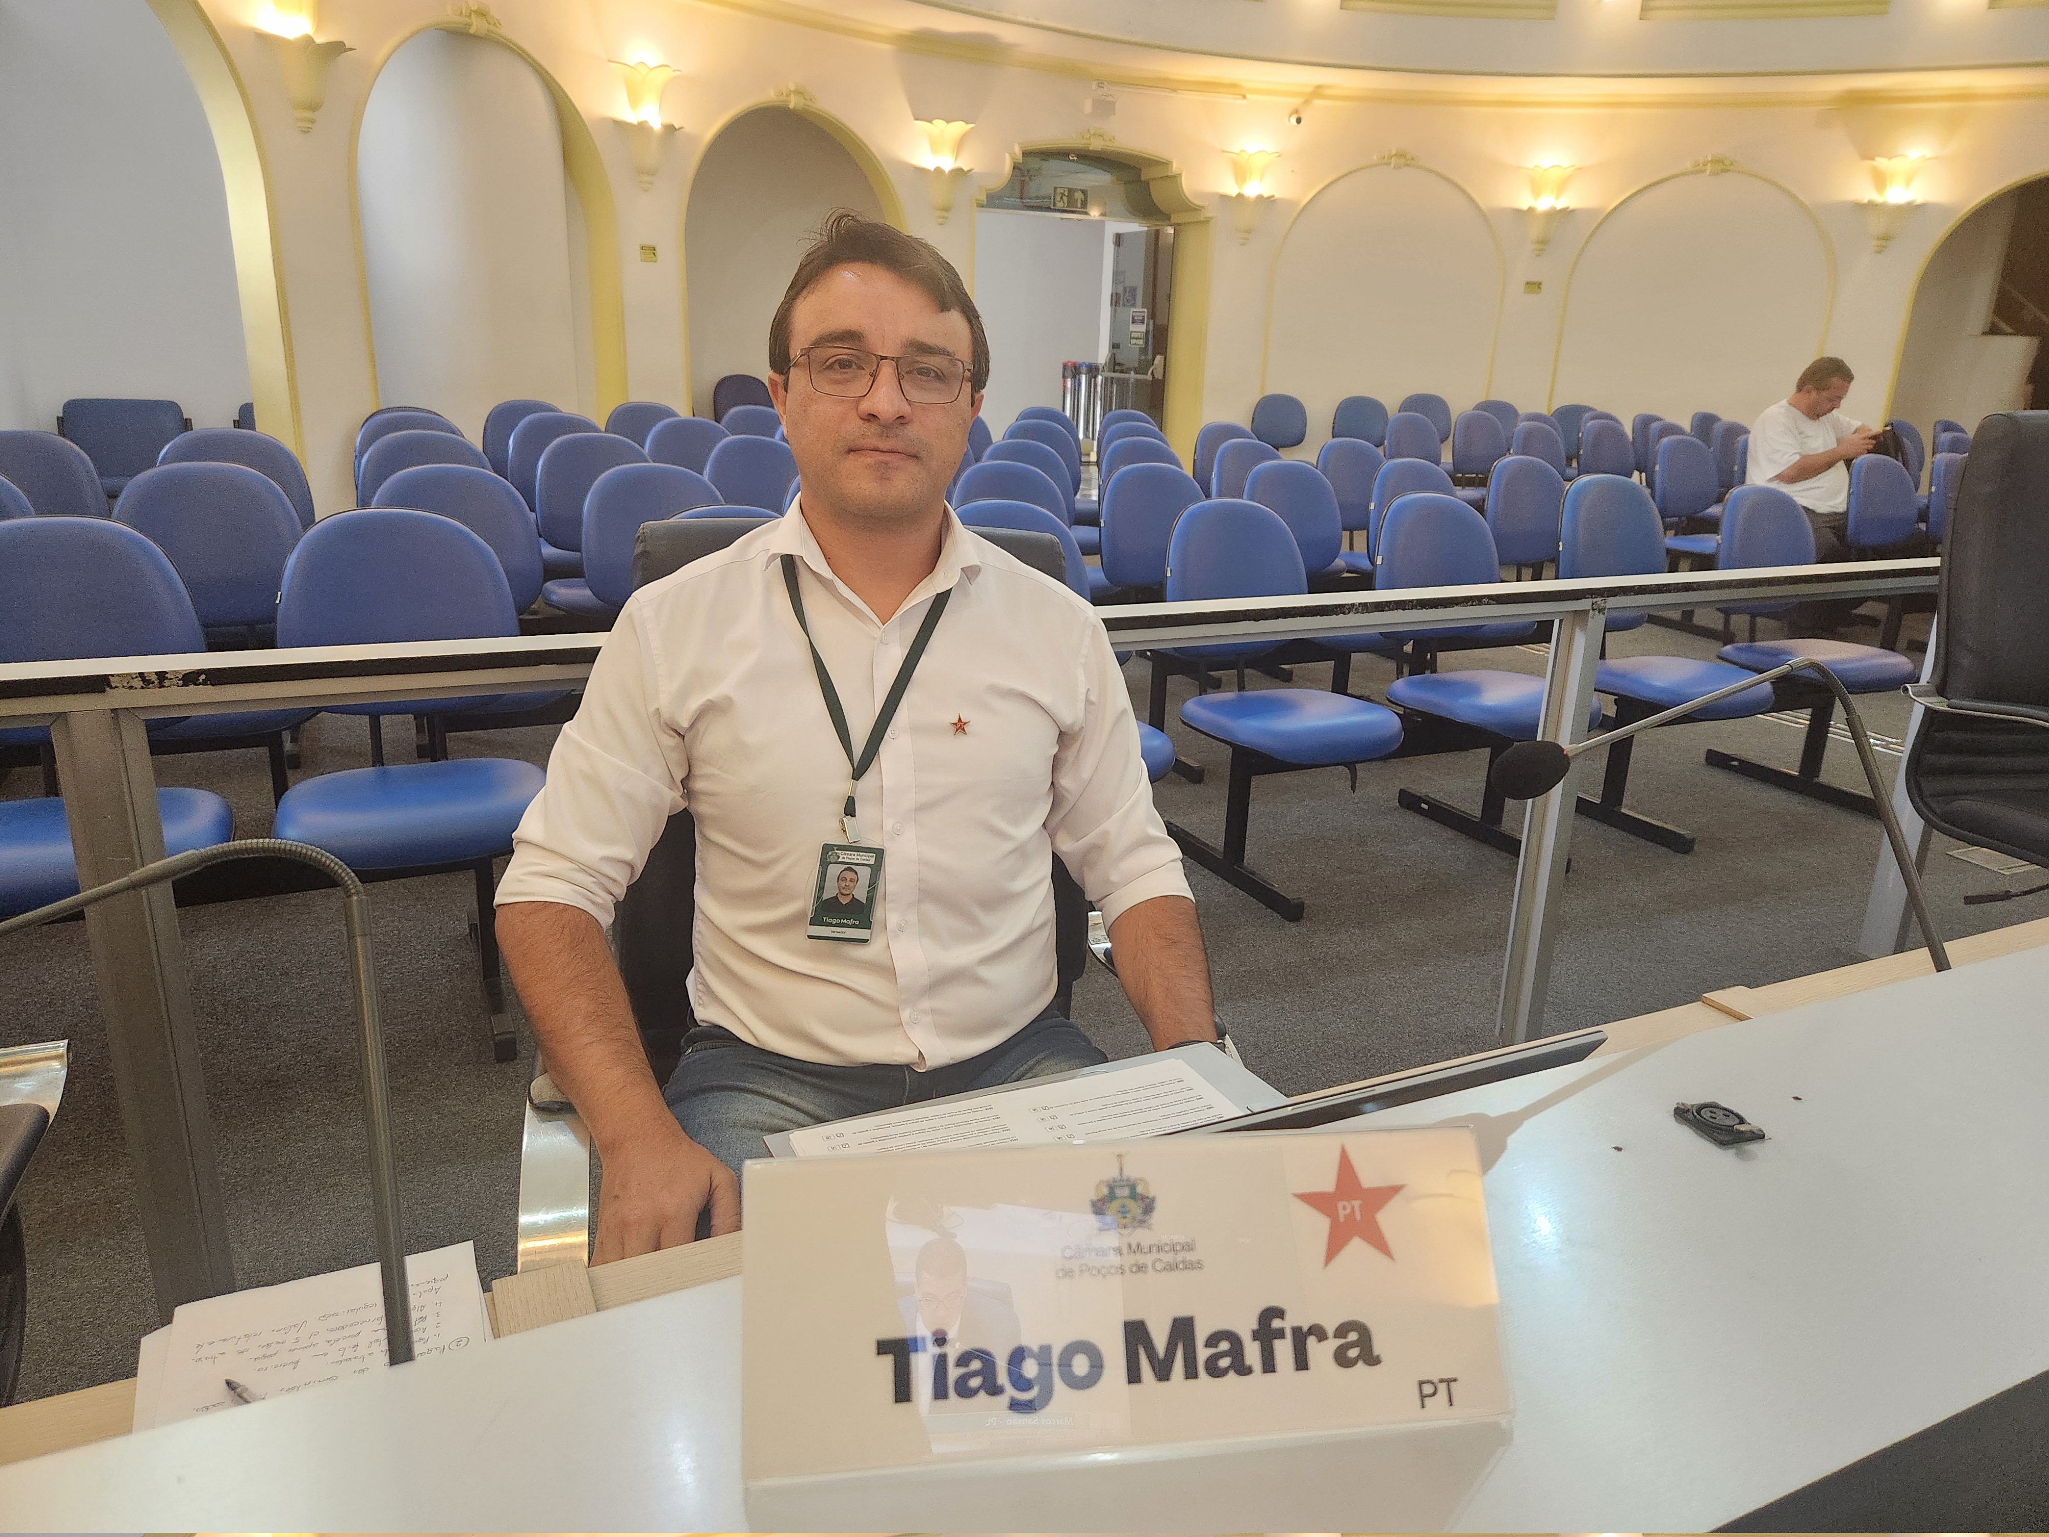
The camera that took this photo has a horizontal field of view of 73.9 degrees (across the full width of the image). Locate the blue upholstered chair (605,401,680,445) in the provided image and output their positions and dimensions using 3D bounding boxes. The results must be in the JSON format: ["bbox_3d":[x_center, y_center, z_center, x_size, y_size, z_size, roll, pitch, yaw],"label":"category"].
[{"bbox_3d":[-1.784,-1.301,6.601,0.475,0.874,0.580,-6,19,-23],"label":"blue upholstered chair"}]

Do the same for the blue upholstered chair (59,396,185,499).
[{"bbox_3d":[-4.573,-1.431,6.918,0.580,0.860,0.580,-6,19,-23],"label":"blue upholstered chair"}]

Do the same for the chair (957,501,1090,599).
[{"bbox_3d":[0.068,-0.142,3.107,0.475,0.874,0.580,-6,19,-24],"label":"chair"}]

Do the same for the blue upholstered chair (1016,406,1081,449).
[{"bbox_3d":[0.193,-1.373,6.910,0.460,0.870,0.550,-7,20,-26],"label":"blue upholstered chair"}]

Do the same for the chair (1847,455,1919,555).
[{"bbox_3d":[3.519,-0.786,5.398,0.460,0.870,0.550,-7,20,-26],"label":"chair"}]

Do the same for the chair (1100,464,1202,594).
[{"bbox_3d":[0.515,-0.533,4.475,0.480,0.910,0.560,-6,19,-25],"label":"chair"}]

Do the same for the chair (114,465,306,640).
[{"bbox_3d":[-1.929,-0.225,3.235,0.480,0.910,0.560,-5,19,-21],"label":"chair"}]

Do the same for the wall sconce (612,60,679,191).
[{"bbox_3d":[-1.938,-3.287,6.971,0.190,0.610,0.340,15,22,35],"label":"wall sconce"}]

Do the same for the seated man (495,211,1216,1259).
[{"bbox_3d":[-0.147,0.231,1.194,0.650,1.360,0.750,-1,17,-8],"label":"seated man"}]

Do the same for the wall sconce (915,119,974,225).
[{"bbox_3d":[-0.565,-4.197,9.593,0.440,0.690,0.240,-10,21,-33],"label":"wall sconce"}]

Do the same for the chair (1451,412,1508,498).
[{"bbox_3d":[3.020,-1.760,8.676,0.480,0.910,0.560,-7,19,-26],"label":"chair"}]

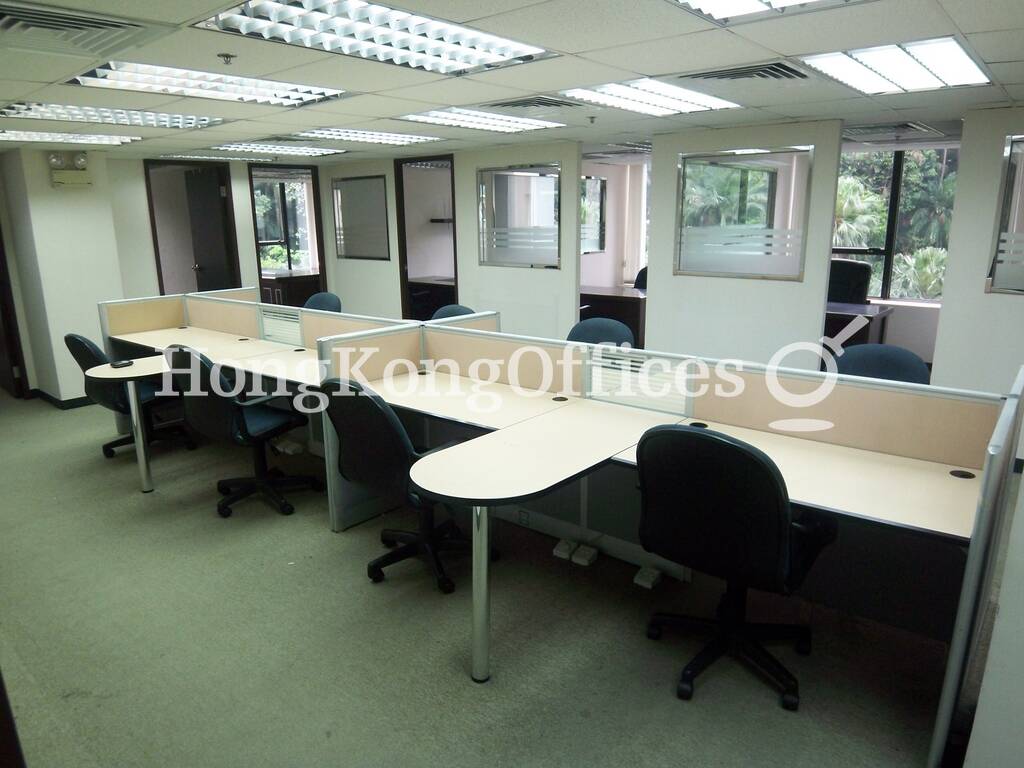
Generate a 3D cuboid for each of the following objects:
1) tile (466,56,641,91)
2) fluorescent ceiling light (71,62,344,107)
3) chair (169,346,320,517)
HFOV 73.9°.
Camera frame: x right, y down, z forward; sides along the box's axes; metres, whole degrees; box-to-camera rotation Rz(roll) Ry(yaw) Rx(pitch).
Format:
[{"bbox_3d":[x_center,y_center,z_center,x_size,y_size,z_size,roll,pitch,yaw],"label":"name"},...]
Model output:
[{"bbox_3d":[0.188,-1.366,3.023,0.600,0.018,0.600,11,18,39],"label":"tile"},{"bbox_3d":[-1.333,-1.390,3.104,0.600,0.090,1.200,11,18,39],"label":"fluorescent ceiling light"},{"bbox_3d":[-1.489,0.207,3.881,0.590,0.950,0.660,10,18,38],"label":"chair"}]

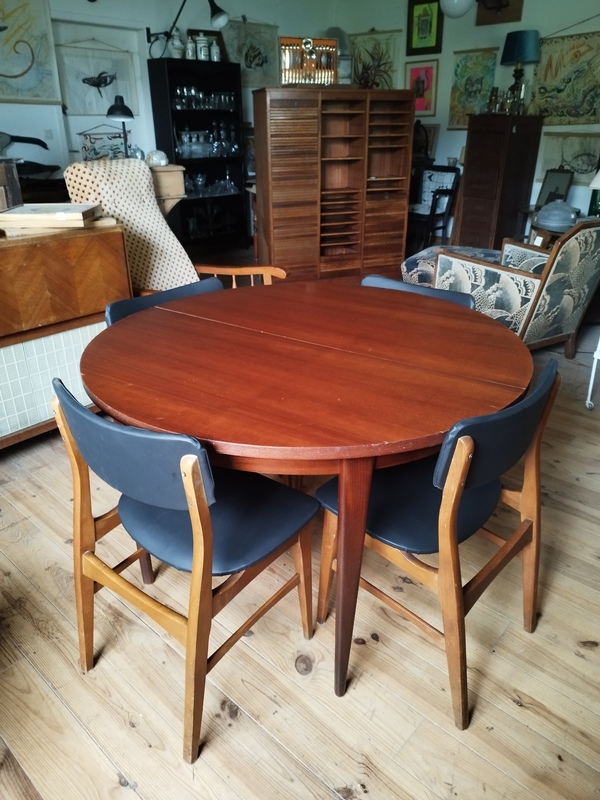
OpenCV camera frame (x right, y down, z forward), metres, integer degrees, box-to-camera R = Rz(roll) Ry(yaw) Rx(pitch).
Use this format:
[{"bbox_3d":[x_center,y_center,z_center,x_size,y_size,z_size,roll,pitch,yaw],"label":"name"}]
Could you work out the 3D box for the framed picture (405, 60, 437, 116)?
[{"bbox_3d":[1.493,-3.848,6.857,0.455,0.600,0.030,20,32,37],"label":"framed picture"}]

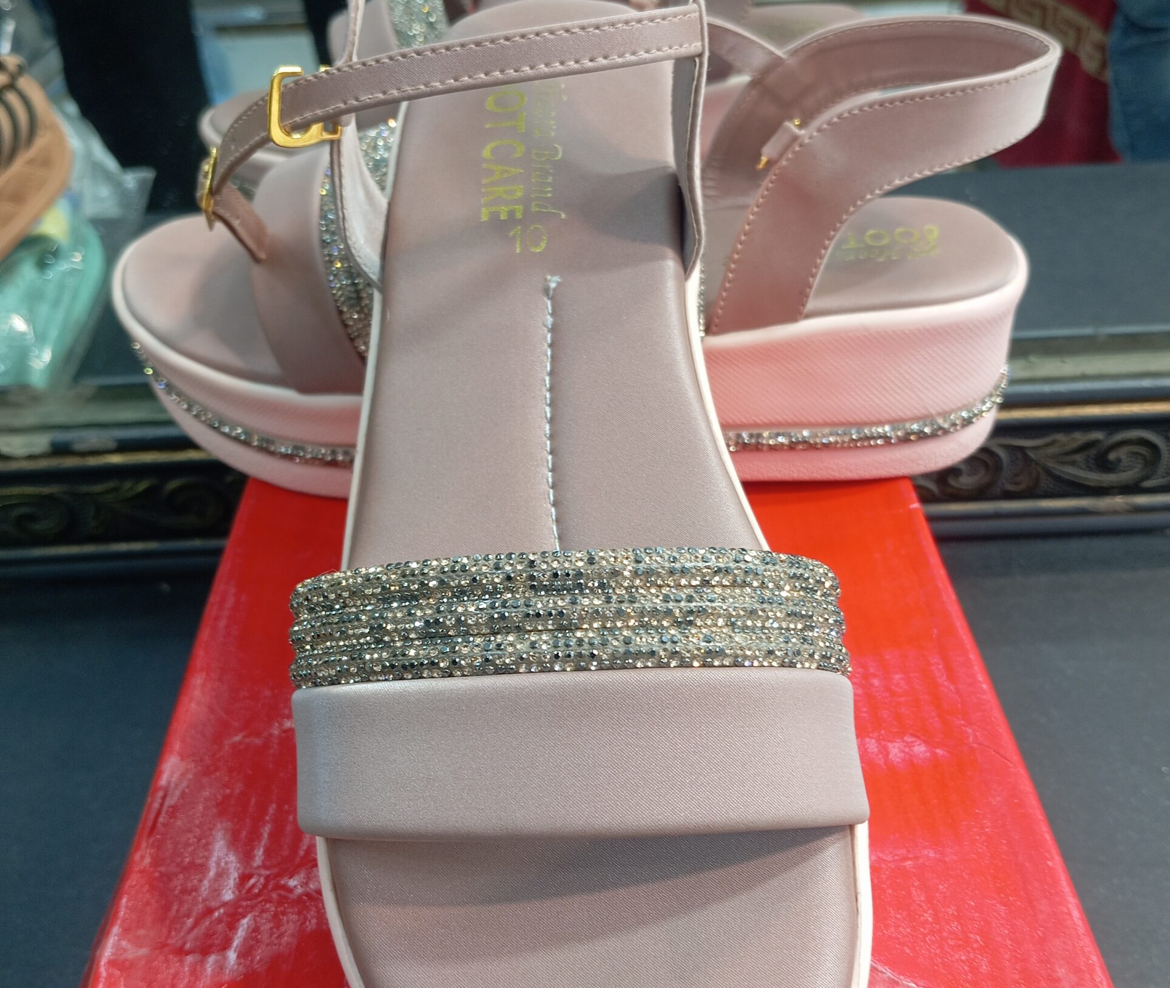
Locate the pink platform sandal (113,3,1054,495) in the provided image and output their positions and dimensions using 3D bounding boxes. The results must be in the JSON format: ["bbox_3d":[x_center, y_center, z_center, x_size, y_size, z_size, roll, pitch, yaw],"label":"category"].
[{"bbox_3d":[-0.008,-0.071,0.362,0.265,0.117,0.095,1,38,4],"label":"pink platform sandal"}]

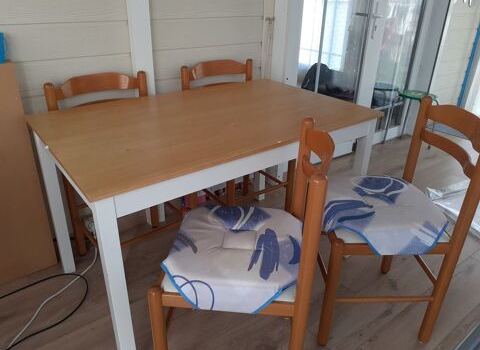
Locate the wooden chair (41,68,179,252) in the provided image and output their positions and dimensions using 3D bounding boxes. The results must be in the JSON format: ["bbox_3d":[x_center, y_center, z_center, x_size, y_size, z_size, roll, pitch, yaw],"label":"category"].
[{"bbox_3d":[-0.500,0.026,1.674,0.445,0.868,0.485,-19,33,-35],"label":"wooden chair"}]

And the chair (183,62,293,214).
[{"bbox_3d":[0.003,-0.135,2.021,0.445,0.868,0.485,-18,32,-33],"label":"chair"}]

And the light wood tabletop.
[{"bbox_3d":[-0.113,-0.239,1.543,1.255,0.025,0.782,-18,33,-34],"label":"light wood tabletop"}]

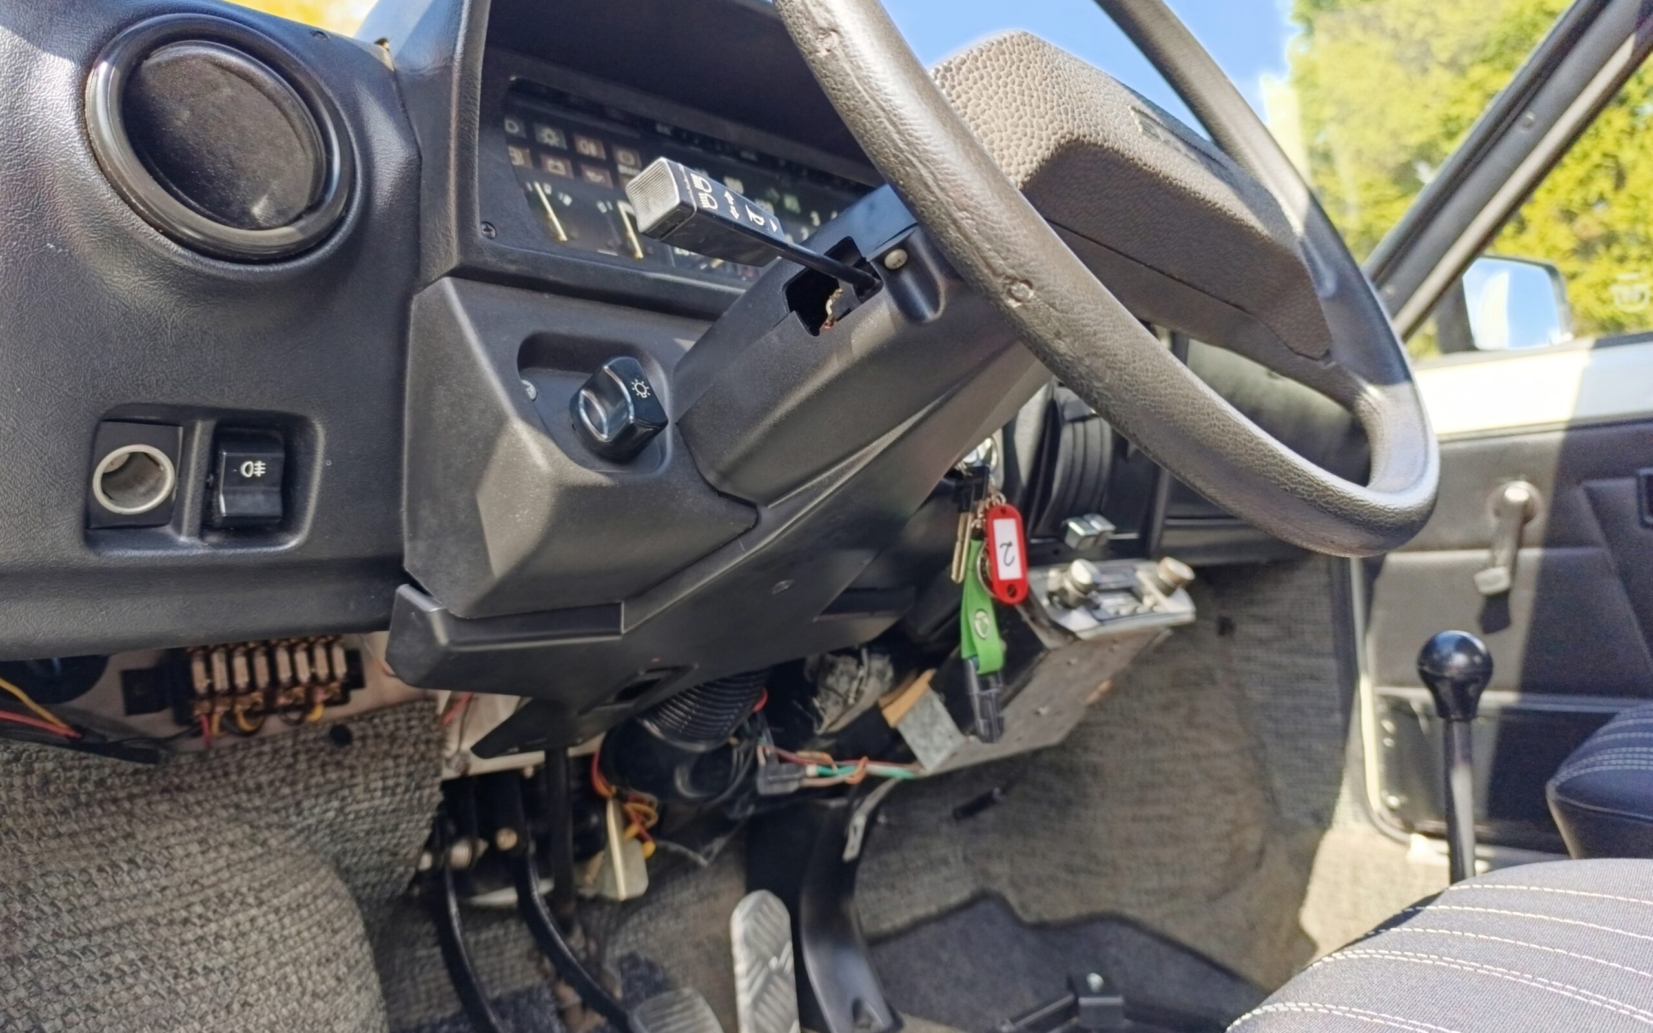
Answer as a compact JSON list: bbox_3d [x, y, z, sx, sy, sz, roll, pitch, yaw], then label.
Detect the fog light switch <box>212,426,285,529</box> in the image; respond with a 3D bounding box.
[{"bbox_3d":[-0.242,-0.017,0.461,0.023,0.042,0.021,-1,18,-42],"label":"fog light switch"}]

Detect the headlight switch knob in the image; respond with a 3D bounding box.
[{"bbox_3d":[-0.089,-0.046,0.475,0.036,0.036,0.027,-1,-24,-42],"label":"headlight switch knob"}]

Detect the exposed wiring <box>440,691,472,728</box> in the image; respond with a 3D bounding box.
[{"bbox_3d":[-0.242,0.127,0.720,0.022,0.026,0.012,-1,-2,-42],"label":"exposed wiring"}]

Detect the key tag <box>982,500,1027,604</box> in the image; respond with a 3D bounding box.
[{"bbox_3d":[0.093,0.020,0.570,0.022,0.052,0.004,-4,-2,-16],"label":"key tag"}]

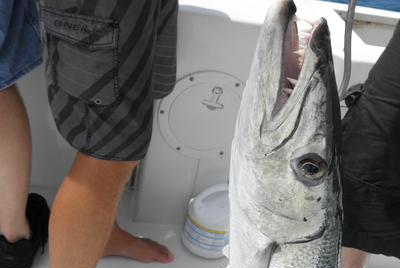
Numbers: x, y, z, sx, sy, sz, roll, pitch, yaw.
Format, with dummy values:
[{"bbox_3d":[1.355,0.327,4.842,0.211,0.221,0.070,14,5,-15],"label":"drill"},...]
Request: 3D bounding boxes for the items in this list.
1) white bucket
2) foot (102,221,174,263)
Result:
[{"bbox_3d":[0.057,0.206,1.585,0.155,0.250,0.150,11,27,-5],"label":"white bucket"},{"bbox_3d":[-0.192,0.271,1.517,0.260,0.095,0.100,7,27,-13],"label":"foot"}]

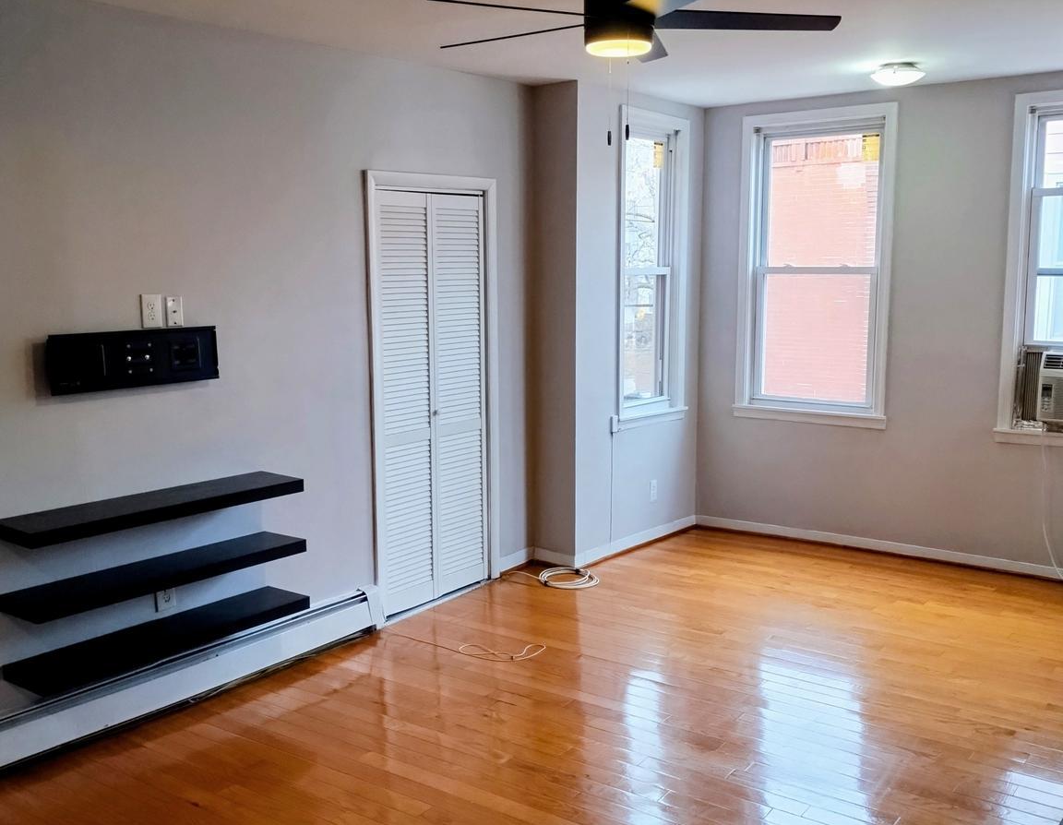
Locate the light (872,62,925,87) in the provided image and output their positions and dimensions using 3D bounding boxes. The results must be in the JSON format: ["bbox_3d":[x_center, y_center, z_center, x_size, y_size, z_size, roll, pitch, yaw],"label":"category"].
[{"bbox_3d":[1.769,-1.619,4.932,0.275,0.100,0.275,3,9,19],"label":"light"}]

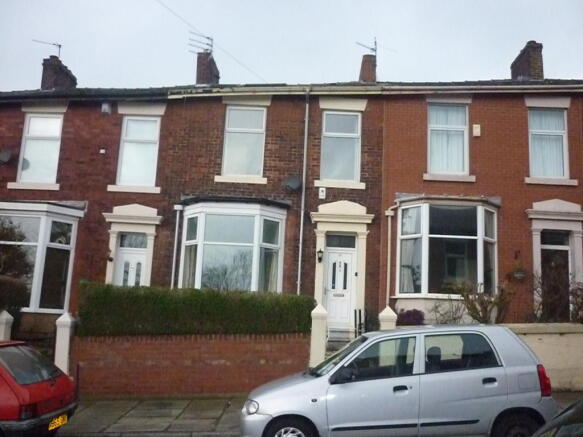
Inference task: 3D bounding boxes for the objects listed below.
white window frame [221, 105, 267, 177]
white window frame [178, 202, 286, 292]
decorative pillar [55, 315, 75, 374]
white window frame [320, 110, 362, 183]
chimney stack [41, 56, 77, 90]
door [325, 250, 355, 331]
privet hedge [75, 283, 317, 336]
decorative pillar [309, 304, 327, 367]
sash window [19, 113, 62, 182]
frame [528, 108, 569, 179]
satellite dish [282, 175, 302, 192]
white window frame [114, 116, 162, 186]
[{"bbox_3d":[-1.221,-1.991,14.444,1.054,1.859,0.100,3,-10,2],"label":"white window frame"},{"bbox_3d":[-1.513,0.891,13.722,2.657,2.444,0.700,3,-9,1],"label":"white window frame"},{"bbox_3d":[-4.110,2.442,9.946,0.280,1.502,0.280,3,-10,2],"label":"decorative pillar"},{"bbox_3d":[1.309,-1.874,14.626,1.003,1.898,0.100,3,-9,1],"label":"white window frame"},{"bbox_3d":[-8.167,-4.777,19.564,0.494,1.251,1.575,3,-10,2],"label":"chimney stack"},{"bbox_3d":[1.245,1.800,14.086,0.770,1.926,0.100,3,-9,1],"label":"door"},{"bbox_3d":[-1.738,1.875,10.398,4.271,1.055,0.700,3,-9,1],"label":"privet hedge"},{"bbox_3d":[0.477,2.333,9.859,0.280,1.586,0.280,3,-10,2],"label":"decorative pillar"},{"bbox_3d":[-6.595,-1.825,14.682,1.021,1.896,0.100,3,-9,1],"label":"sash window"},{"bbox_3d":[6.736,-1.948,14.594,1.021,1.867,0.100,3,-9,1],"label":"frame"},{"bbox_3d":[0.033,-0.878,14.055,0.530,0.470,0.300,-4,-12,35],"label":"satellite dish"},{"bbox_3d":[-3.959,-1.740,14.464,1.011,1.866,0.100,3,-10,2],"label":"white window frame"}]

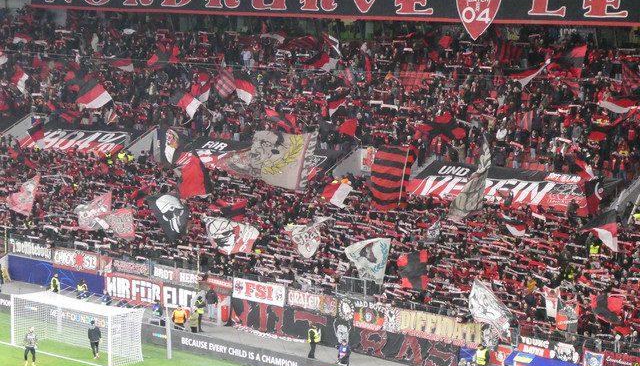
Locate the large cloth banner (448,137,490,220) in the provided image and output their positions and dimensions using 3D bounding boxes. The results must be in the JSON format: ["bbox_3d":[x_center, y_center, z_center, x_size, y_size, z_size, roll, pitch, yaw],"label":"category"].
[{"bbox_3d":[7.727,-0.233,86.000,2.171,4.238,0.700,3,7,20],"label":"large cloth banner"}]

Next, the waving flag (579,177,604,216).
[{"bbox_3d":[13.542,0.648,83.000,1.350,1.850,0.500,2,7,11],"label":"waving flag"}]

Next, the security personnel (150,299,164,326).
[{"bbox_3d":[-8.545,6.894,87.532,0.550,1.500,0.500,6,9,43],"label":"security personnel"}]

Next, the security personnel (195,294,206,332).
[{"bbox_3d":[-6.165,6.810,86.121,0.580,1.800,0.420,-3,7,-25],"label":"security personnel"}]

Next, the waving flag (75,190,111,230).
[{"bbox_3d":[-13.271,1.611,97.500,2.227,2.227,0.500,3,7,20],"label":"waving flag"}]

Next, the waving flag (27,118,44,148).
[{"bbox_3d":[-18.962,-3.299,110.903,1.167,1.847,0.400,1,7,4],"label":"waving flag"}]

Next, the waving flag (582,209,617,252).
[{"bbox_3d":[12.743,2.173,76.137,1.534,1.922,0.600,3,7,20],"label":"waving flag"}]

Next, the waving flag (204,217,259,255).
[{"bbox_3d":[-4.707,2.845,88.500,2.950,1.980,0.500,2,7,17],"label":"waving flag"}]

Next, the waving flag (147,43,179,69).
[{"bbox_3d":[-10.980,-8.819,116.000,2.231,1.812,0.500,3,7,20],"label":"waving flag"}]

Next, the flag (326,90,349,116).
[{"bbox_3d":[1.052,-4.778,100.000,1.322,1.442,0.400,3,7,20],"label":"flag"}]

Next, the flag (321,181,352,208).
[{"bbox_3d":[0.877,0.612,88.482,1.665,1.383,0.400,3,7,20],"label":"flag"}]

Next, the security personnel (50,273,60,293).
[{"bbox_3d":[-14.915,5.984,93.892,0.420,1.800,0.520,1,6,4],"label":"security personnel"}]

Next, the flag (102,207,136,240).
[{"bbox_3d":[-11.447,2.341,95.000,2.000,1.800,0.500,2,7,11],"label":"flag"}]

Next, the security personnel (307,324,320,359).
[{"bbox_3d":[-0.327,7.662,79.859,0.480,1.800,0.520,1,6,7],"label":"security personnel"}]

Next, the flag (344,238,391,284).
[{"bbox_3d":[2.341,3.819,82.003,2.249,2.244,0.450,2,7,13],"label":"flag"}]

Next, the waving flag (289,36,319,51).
[{"bbox_3d":[-1.117,-9.446,112.680,2.010,1.073,0.450,1,7,11],"label":"waving flag"}]

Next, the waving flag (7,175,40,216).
[{"bbox_3d":[-18.175,0.736,102.000,2.100,2.500,0.600,2,7,11],"label":"waving flag"}]

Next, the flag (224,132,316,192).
[{"bbox_3d":[-2.969,-1.199,95.000,5.800,3.500,0.800,2,7,11],"label":"flag"}]

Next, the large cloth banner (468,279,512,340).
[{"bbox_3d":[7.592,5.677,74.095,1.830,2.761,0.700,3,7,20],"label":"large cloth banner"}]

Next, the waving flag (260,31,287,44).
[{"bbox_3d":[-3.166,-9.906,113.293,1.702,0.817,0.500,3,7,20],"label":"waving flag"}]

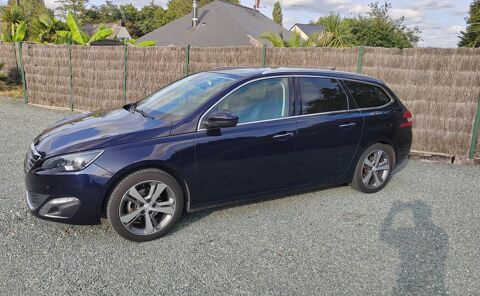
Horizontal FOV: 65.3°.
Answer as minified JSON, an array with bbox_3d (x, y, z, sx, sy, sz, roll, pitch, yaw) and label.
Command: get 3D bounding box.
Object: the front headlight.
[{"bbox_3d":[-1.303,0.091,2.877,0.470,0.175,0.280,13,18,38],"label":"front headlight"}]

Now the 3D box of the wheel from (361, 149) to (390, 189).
[{"bbox_3d":[1.571,0.240,4.473,0.460,0.460,0.170,-6,15,-30],"label":"wheel"}]

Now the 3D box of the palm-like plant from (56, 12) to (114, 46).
[{"bbox_3d":[-4.578,-2.630,11.279,1.850,2.753,1.600,-3,14,-21],"label":"palm-like plant"}]

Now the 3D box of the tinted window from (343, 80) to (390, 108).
[{"bbox_3d":[1.491,-0.609,4.302,0.685,0.331,0.060,-6,-12,-30],"label":"tinted window"}]

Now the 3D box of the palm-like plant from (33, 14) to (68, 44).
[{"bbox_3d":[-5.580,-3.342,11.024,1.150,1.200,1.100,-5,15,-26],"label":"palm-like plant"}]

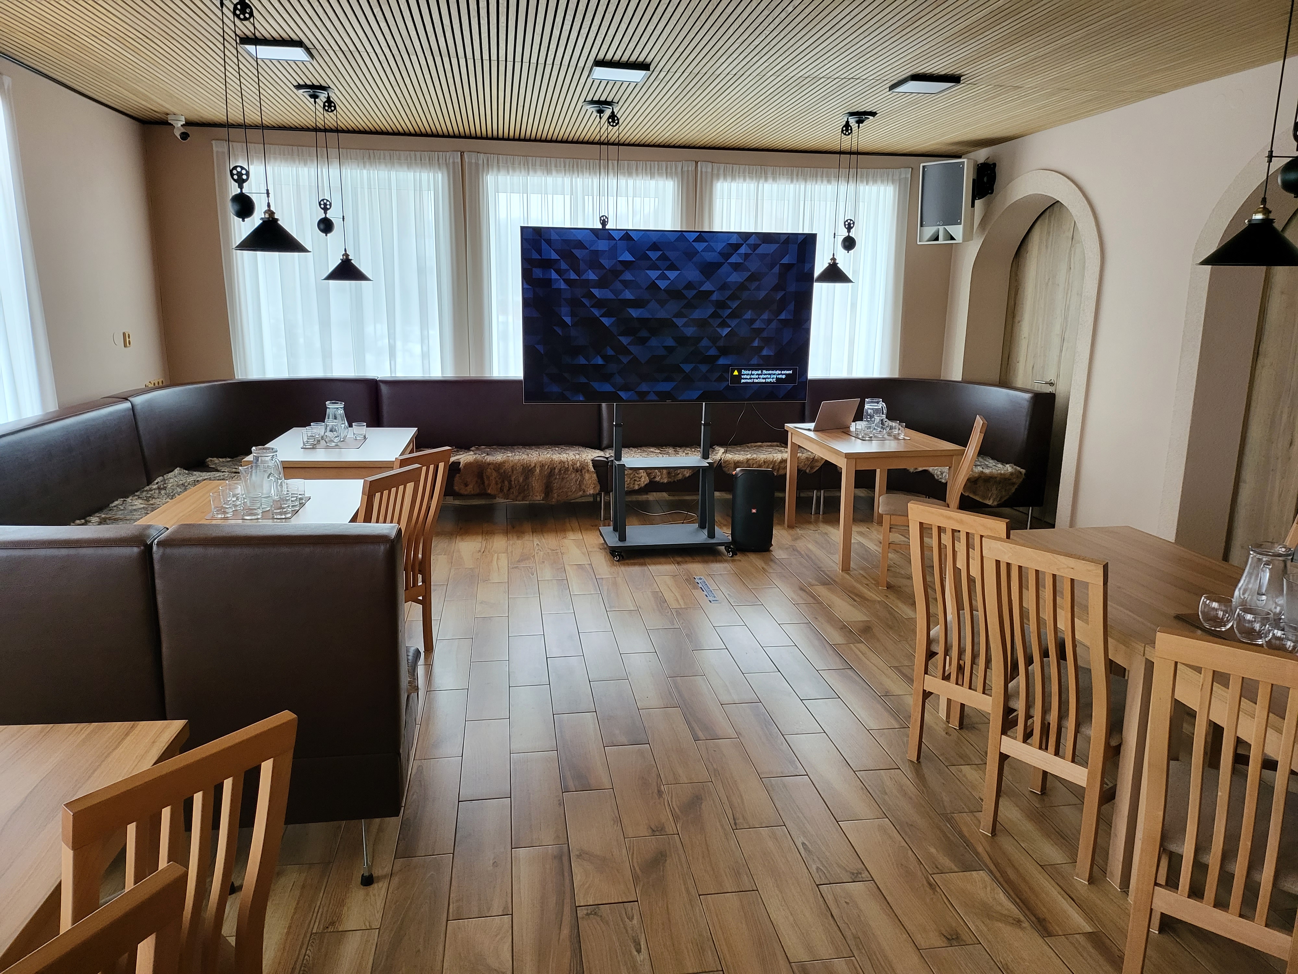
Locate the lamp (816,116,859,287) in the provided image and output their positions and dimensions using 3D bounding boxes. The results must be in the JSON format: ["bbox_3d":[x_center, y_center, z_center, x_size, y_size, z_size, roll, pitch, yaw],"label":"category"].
[{"bbox_3d":[1.246,-1.874,5.917,0.294,1.035,0.270,-1,12,-9],"label":"lamp"}]

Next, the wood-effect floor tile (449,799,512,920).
[{"bbox_3d":[-0.511,1.134,2.779,0.173,0.010,0.600,-1,12,-9],"label":"wood-effect floor tile"}]

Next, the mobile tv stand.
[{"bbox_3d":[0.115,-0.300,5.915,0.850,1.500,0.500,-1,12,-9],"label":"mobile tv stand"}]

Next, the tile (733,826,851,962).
[{"bbox_3d":[0.406,1.176,2.636,0.173,0.010,0.600,-1,12,-9],"label":"tile"}]

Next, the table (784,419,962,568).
[{"bbox_3d":[1.507,0.031,6.272,0.820,0.765,1.265,-1,12,-8],"label":"table"}]

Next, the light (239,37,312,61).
[{"bbox_3d":[-1.847,-2.179,4.487,0.285,0.035,0.280,-1,12,-9],"label":"light"}]

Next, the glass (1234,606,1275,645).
[{"bbox_3d":[1.681,0.388,2.504,0.086,0.085,0.086,-1,12,-9],"label":"glass"}]

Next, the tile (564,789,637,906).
[{"bbox_3d":[-0.164,1.125,2.844,0.173,0.010,0.600,-1,12,-9],"label":"tile"}]

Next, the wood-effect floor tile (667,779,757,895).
[{"bbox_3d":[0.185,1.117,2.898,0.173,0.010,0.600,-1,12,-9],"label":"wood-effect floor tile"}]

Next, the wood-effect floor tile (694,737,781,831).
[{"bbox_3d":[0.312,1.052,3.219,0.173,0.010,0.600,-1,12,-9],"label":"wood-effect floor tile"}]

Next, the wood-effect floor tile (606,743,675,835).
[{"bbox_3d":[-0.037,1.053,3.146,0.173,0.010,0.599,-1,12,-9],"label":"wood-effect floor tile"}]

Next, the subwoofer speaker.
[{"bbox_3d":[0.718,0.138,6.220,0.290,0.550,0.280,1,12,3],"label":"subwoofer speaker"}]

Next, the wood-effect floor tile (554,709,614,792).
[{"bbox_3d":[-0.256,0.996,3.405,0.173,0.010,0.599,-1,12,-9],"label":"wood-effect floor tile"}]

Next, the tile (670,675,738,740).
[{"bbox_3d":[0.218,0.928,3.800,0.173,0.010,0.600,-1,12,-9],"label":"tile"}]

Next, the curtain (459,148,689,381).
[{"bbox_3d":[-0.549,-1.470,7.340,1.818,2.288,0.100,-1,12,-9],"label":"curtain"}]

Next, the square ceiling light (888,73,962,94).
[{"bbox_3d":[1.498,-2.185,4.888,0.280,0.035,0.280,-1,12,-9],"label":"square ceiling light"}]

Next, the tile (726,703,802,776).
[{"bbox_3d":[0.437,0.983,3.514,0.173,0.010,0.599,-1,12,-9],"label":"tile"}]

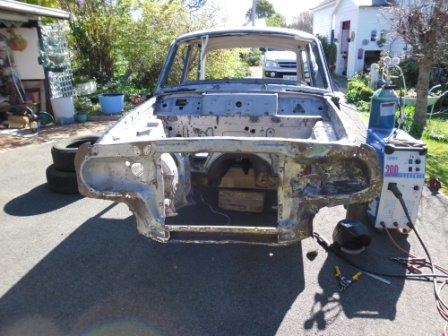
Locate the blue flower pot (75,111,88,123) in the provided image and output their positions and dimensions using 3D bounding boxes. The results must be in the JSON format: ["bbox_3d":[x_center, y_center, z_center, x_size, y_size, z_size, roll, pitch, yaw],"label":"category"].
[{"bbox_3d":[-2.340,-0.840,5.750,0.225,0.200,0.225,-1,17,0],"label":"blue flower pot"}]

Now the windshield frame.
[{"bbox_3d":[0.160,-0.910,3.000,1.460,0.530,0.450,0,17,5],"label":"windshield frame"}]

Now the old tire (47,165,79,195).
[{"bbox_3d":[-1.175,0.052,2.990,0.605,0.182,0.605,-1,17,0],"label":"old tire"}]

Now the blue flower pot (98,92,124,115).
[{"bbox_3d":[-2.060,-1.175,6.400,0.460,0.380,0.460,-1,17,0],"label":"blue flower pot"}]

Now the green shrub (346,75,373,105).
[{"bbox_3d":[2.810,-1.600,7.200,0.600,0.630,0.580,-1,17,0],"label":"green shrub"}]

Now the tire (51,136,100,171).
[{"bbox_3d":[-1.125,-0.128,2.950,0.600,0.182,0.600,-1,17,0],"label":"tire"}]

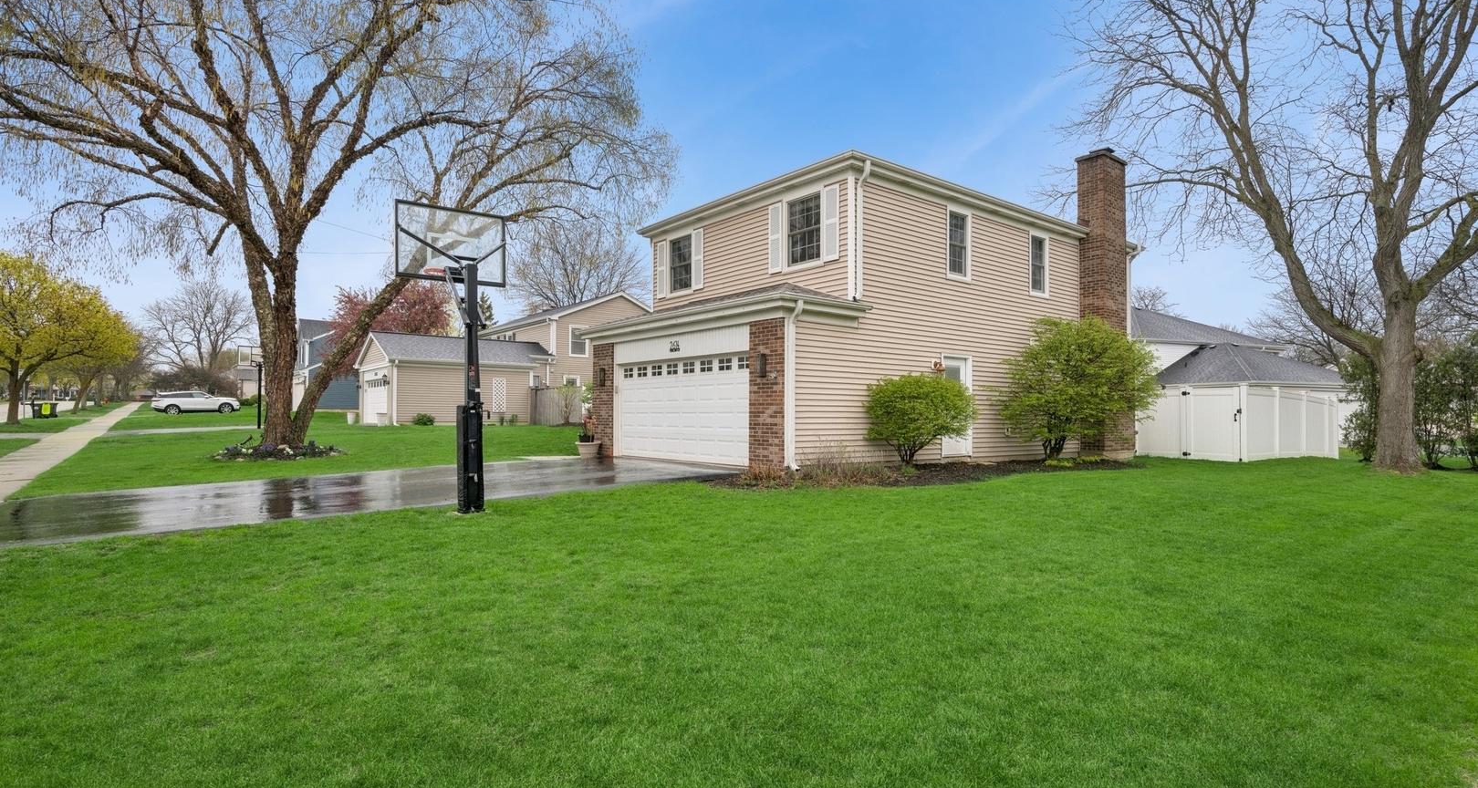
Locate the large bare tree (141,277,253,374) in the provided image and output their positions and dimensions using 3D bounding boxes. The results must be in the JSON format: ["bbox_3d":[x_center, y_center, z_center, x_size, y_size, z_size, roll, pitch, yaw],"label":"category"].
[{"bbox_3d":[-55.930,-4.953,72.000,11.700,13.920,11.700,1,-1,0],"label":"large bare tree"}]

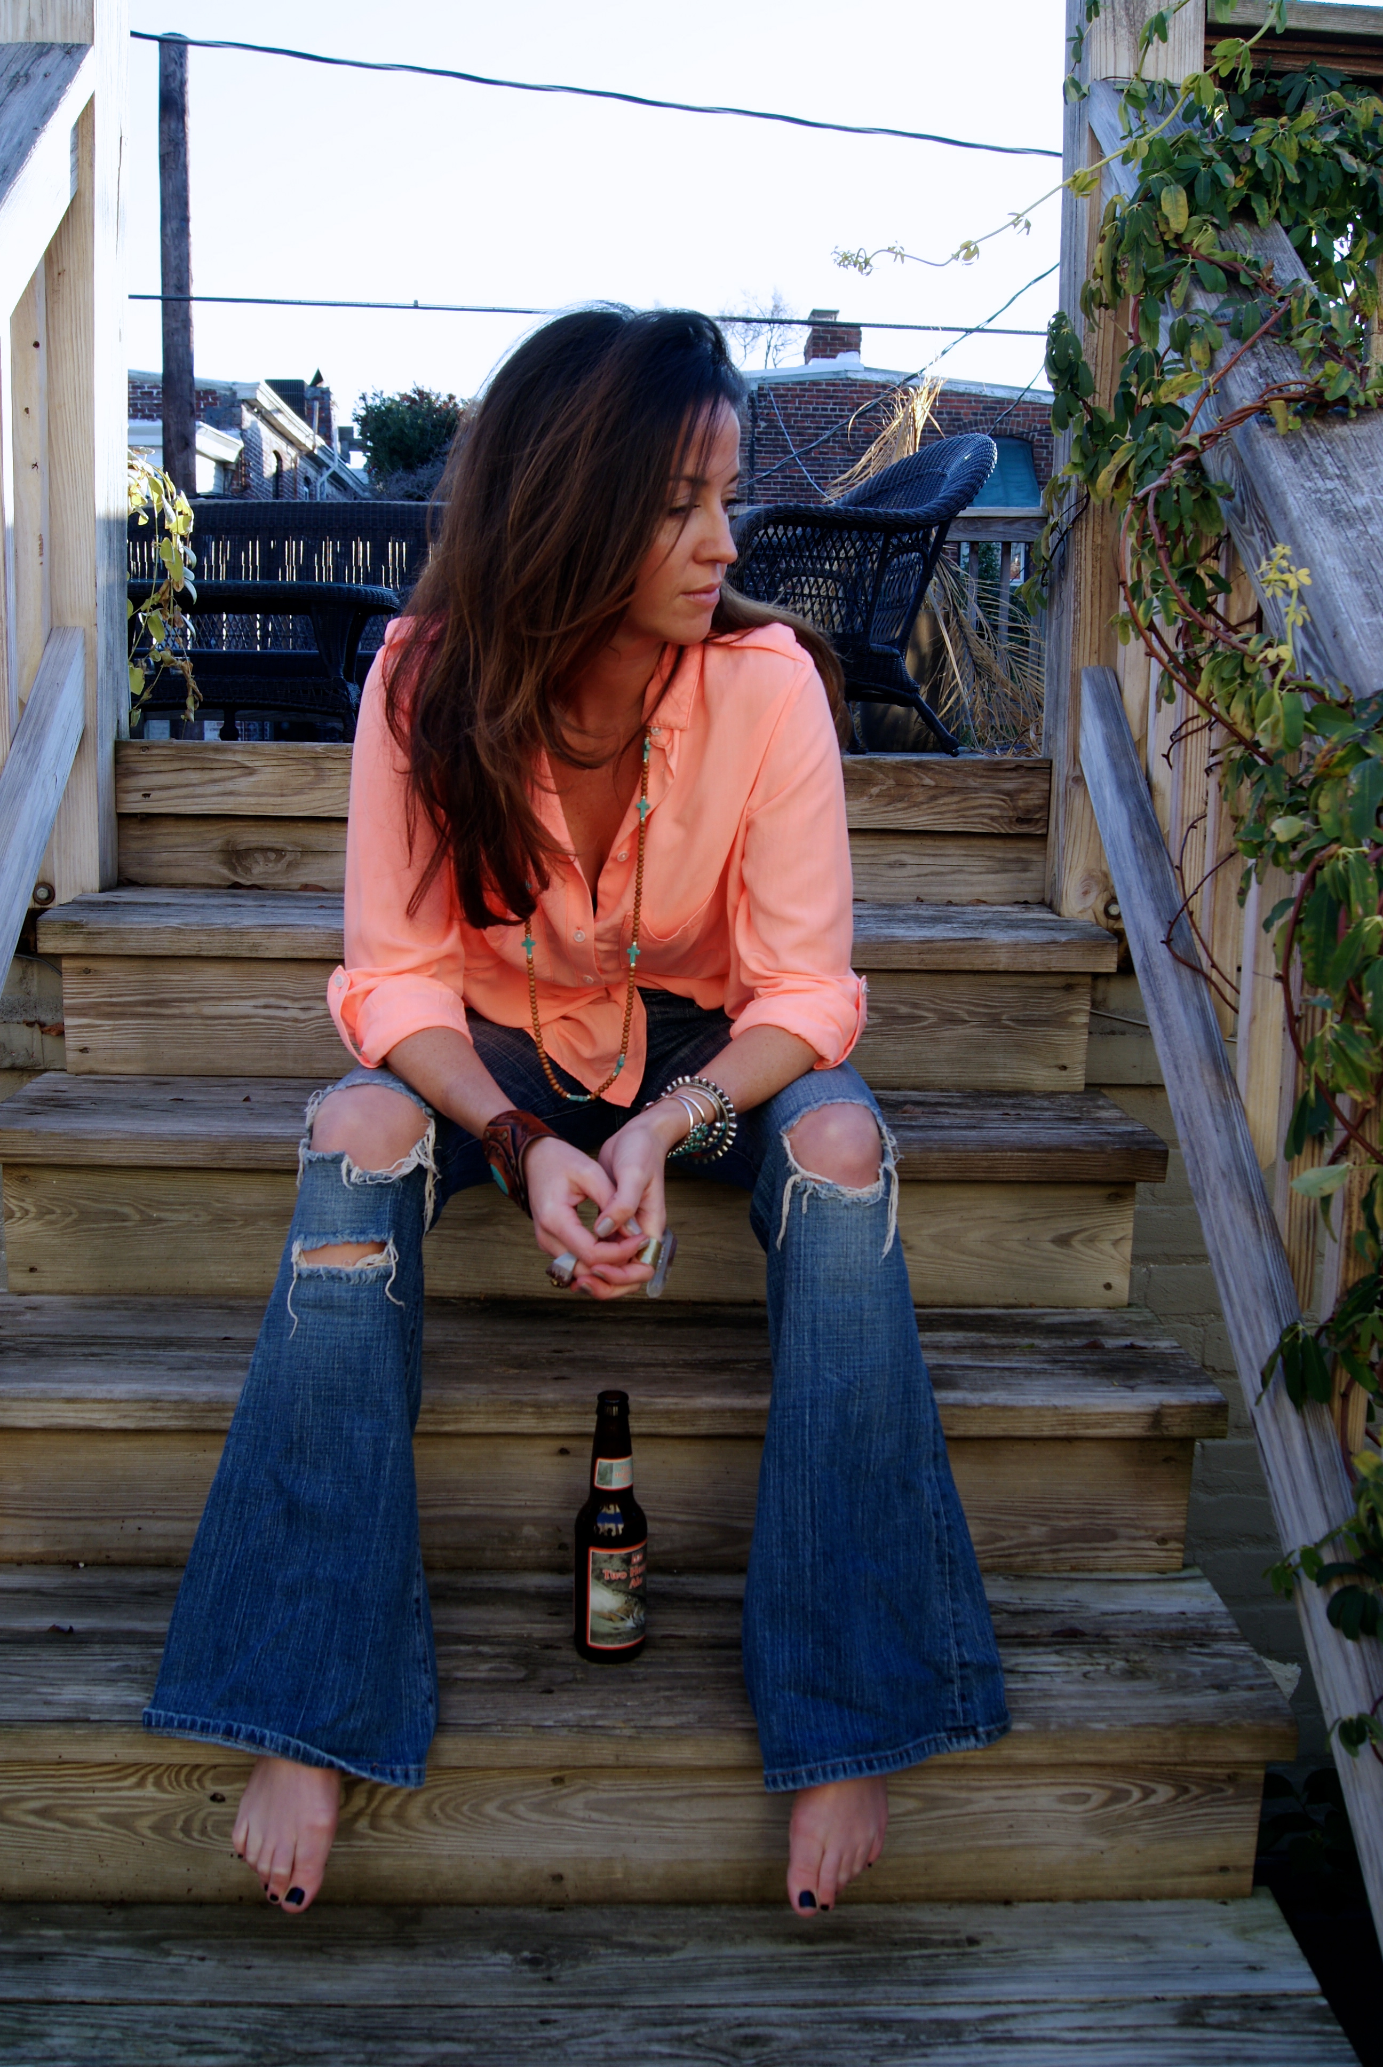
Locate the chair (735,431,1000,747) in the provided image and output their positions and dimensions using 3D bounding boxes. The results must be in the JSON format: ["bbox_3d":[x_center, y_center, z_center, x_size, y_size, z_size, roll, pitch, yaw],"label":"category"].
[{"bbox_3d":[0.349,-1.200,5.190,0.740,0.850,0.690,-4,11,-33],"label":"chair"}]

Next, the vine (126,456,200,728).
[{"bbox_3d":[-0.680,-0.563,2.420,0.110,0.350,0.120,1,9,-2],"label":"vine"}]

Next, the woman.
[{"bbox_3d":[-0.084,-0.030,1.639,0.650,1.170,0.860,1,9,-2],"label":"woman"}]

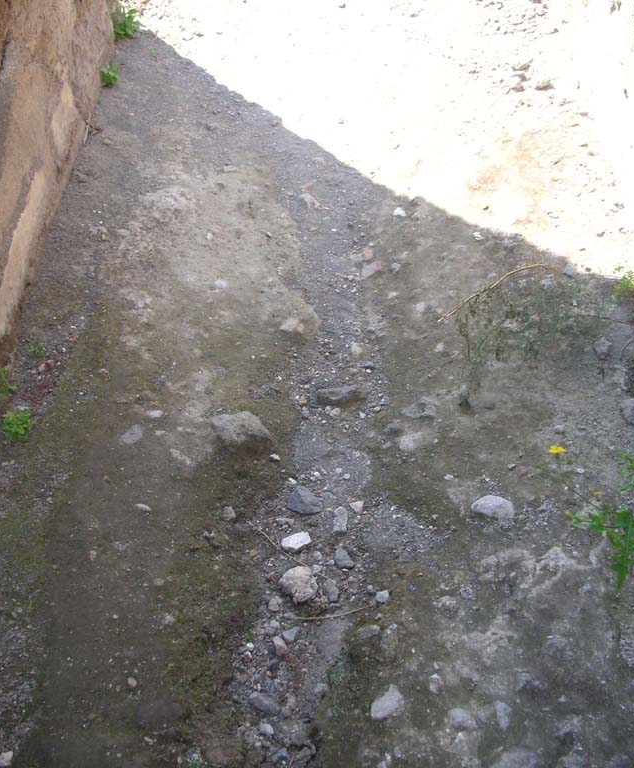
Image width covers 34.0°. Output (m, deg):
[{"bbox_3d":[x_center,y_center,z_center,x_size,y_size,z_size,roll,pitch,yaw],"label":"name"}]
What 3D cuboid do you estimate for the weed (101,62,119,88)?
[{"bbox_3d":[-0.624,-0.933,3.131,0.050,0.060,0.050,-2,46,0],"label":"weed"}]

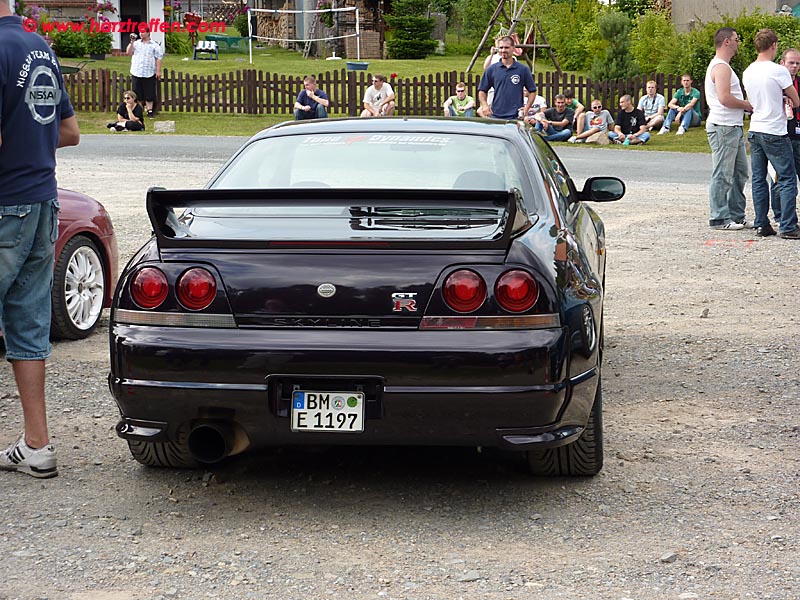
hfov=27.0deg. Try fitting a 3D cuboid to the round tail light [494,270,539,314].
[{"bbox_3d":[0.383,-0.028,5.460,0.146,0.146,0.060,-1,8,0],"label":"round tail light"}]

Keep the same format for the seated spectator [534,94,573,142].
[{"bbox_3d":[2.536,-2.989,27.400,0.640,0.790,0.700,1,8,14],"label":"seated spectator"}]

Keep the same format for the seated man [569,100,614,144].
[{"bbox_3d":[3.142,-2.929,27.300,0.620,0.730,0.750,2,8,12],"label":"seated man"}]

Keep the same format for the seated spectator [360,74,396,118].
[{"bbox_3d":[-0.379,-3.557,29.300,0.620,0.820,0.720,0,8,3],"label":"seated spectator"}]

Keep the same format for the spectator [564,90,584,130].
[{"bbox_3d":[2.940,-3.178,28.200,0.520,0.780,0.680,2,8,15],"label":"spectator"}]

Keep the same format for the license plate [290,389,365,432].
[{"bbox_3d":[-0.238,0.367,5.480,0.242,0.136,0.012,3,8,7],"label":"license plate"}]

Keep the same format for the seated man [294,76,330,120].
[{"bbox_3d":[-1.572,-3.579,30.000,0.600,0.880,0.720,1,8,9],"label":"seated man"}]

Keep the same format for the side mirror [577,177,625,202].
[{"bbox_3d":[0.970,-0.535,8.050,0.235,0.125,0.130,1,8,7],"label":"side mirror"}]

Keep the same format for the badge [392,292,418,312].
[{"bbox_3d":[0.017,0.008,5.490,0.083,0.062,0.012,1,2,7],"label":"badge"}]

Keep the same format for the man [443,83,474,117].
[{"bbox_3d":[1.030,-3.390,29.300,0.550,0.880,0.750,0,8,2],"label":"man"}]

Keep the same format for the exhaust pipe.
[{"bbox_3d":[-0.614,0.463,5.600,0.135,0.135,0.280,0,8,7],"label":"exhaust pipe"}]

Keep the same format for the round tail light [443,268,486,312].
[{"bbox_3d":[0.213,-0.031,5.490,0.145,0.145,0.060,0,2,1],"label":"round tail light"}]

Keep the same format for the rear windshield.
[{"bbox_3d":[-0.114,-0.486,6.450,1.320,0.300,0.680,1,8,7],"label":"rear windshield"}]

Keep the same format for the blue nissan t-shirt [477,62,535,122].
[{"bbox_3d":[1.163,-2.272,18.000,0.600,0.670,0.300,0,8,3],"label":"blue nissan t-shirt"}]

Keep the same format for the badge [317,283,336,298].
[{"bbox_3d":[-0.242,-0.030,5.500,0.062,0.048,0.010,0,-2,7],"label":"badge"}]

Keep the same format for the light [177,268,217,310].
[{"bbox_3d":[-0.685,-0.037,5.600,0.145,0.145,0.060,2,2,13],"label":"light"}]

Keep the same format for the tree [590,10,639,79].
[{"bbox_3d":[4.447,-5.131,34.500,1.050,1.800,1.050,-1,8,0],"label":"tree"}]

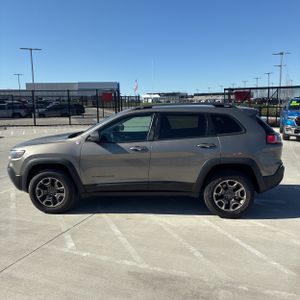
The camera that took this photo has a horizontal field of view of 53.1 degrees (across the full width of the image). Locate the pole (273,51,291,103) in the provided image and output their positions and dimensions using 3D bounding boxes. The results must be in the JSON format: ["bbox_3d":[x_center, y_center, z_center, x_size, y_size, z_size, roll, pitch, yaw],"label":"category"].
[{"bbox_3d":[20.032,-10.572,46.014,2.650,8.448,0.500,1,10,13],"label":"pole"}]

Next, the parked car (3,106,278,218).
[{"bbox_3d":[-0.086,0.029,5.344,4.620,1.715,1.930,0,10,6],"label":"parked car"}]

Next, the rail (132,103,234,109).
[{"bbox_3d":[0.503,-0.681,4.605,1.560,0.085,0.060,0,10,6],"label":"rail"}]

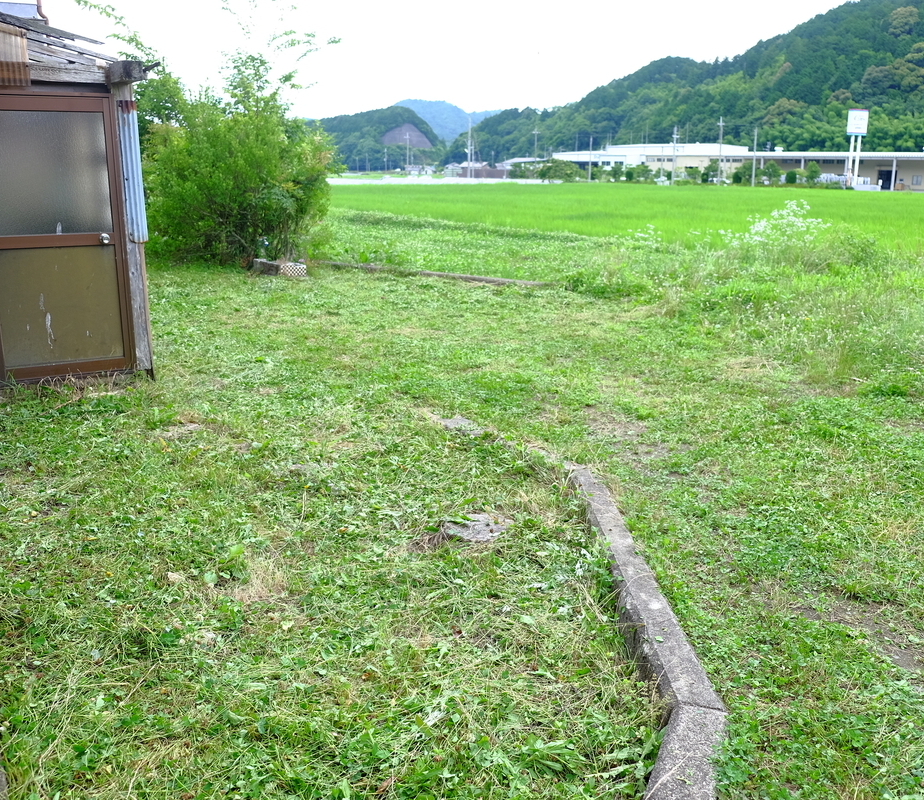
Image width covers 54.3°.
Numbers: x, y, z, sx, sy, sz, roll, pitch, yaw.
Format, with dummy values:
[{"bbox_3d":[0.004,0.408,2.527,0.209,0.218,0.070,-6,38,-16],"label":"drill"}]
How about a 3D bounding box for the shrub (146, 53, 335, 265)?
[{"bbox_3d":[-3.107,-3.271,12.405,2.650,2.810,2.600,-3,15,-13],"label":"shrub"}]

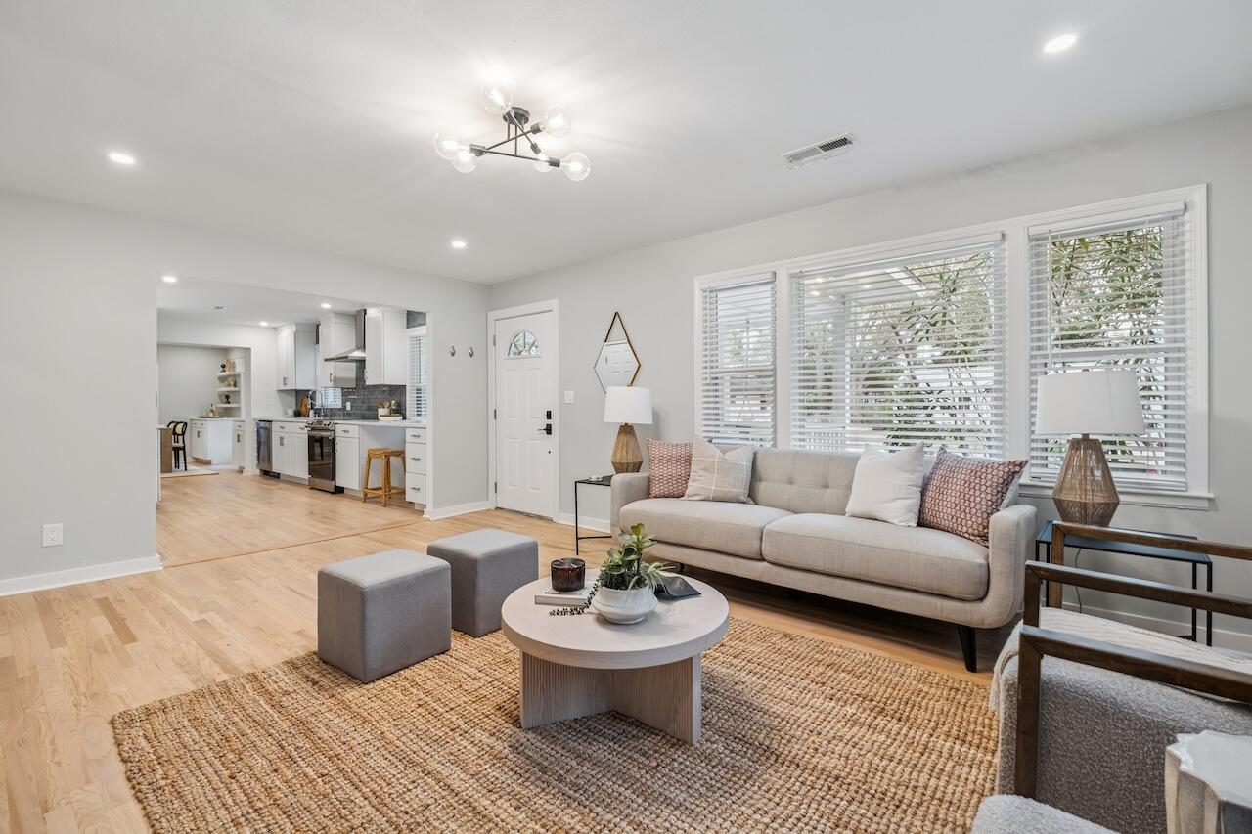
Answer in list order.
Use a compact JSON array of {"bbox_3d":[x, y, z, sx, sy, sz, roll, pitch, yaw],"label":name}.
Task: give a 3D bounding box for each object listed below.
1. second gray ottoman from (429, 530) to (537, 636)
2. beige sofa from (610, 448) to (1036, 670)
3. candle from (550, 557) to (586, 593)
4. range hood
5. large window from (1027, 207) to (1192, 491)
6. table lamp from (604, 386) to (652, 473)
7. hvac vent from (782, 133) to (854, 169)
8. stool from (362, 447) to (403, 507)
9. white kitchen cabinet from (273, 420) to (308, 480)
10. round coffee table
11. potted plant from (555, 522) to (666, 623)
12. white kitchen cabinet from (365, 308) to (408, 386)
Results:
[{"bbox_3d":[-0.728,0.836,2.701,0.390,0.390,0.385,1,1,39],"label":"second gray ottoman"},{"bbox_3d":[0.989,0.623,2.974,2.135,0.835,0.870,1,1,39],"label":"beige sofa"},{"bbox_3d":[-0.214,0.584,1.933,0.123,0.088,0.123,0,1,0],"label":"candle"},{"bbox_3d":[-3.716,-1.077,7.105,0.760,0.660,0.470,1,1,39],"label":"range hood"},{"bbox_3d":[2.292,-0.318,2.514,0.564,1.290,0.060,1,1,39],"label":"large window"},{"bbox_3d":[0.010,0.113,3.942,0.370,0.720,0.370,0,1,0],"label":"table lamp"},{"bbox_3d":[1.017,-1.388,2.746,0.370,0.020,0.170,1,1,39],"label":"hvac vent"},{"bbox_3d":[-2.741,0.675,5.997,0.500,0.630,0.360,1,1,39],"label":"stool"},{"bbox_3d":[-4.667,0.476,7.763,1.430,0.800,0.600,1,1,39],"label":"white kitchen cabinet"},{"bbox_3d":[-0.036,0.855,1.871,0.794,0.385,0.794,0,1,0],"label":"round coffee table"},{"bbox_3d":[-0.045,0.511,1.724,0.365,0.310,0.260,0,1,0],"label":"potted plant"},{"bbox_3d":[-3.056,-0.880,6.664,0.485,0.980,0.330,1,1,39],"label":"white kitchen cabinet"}]

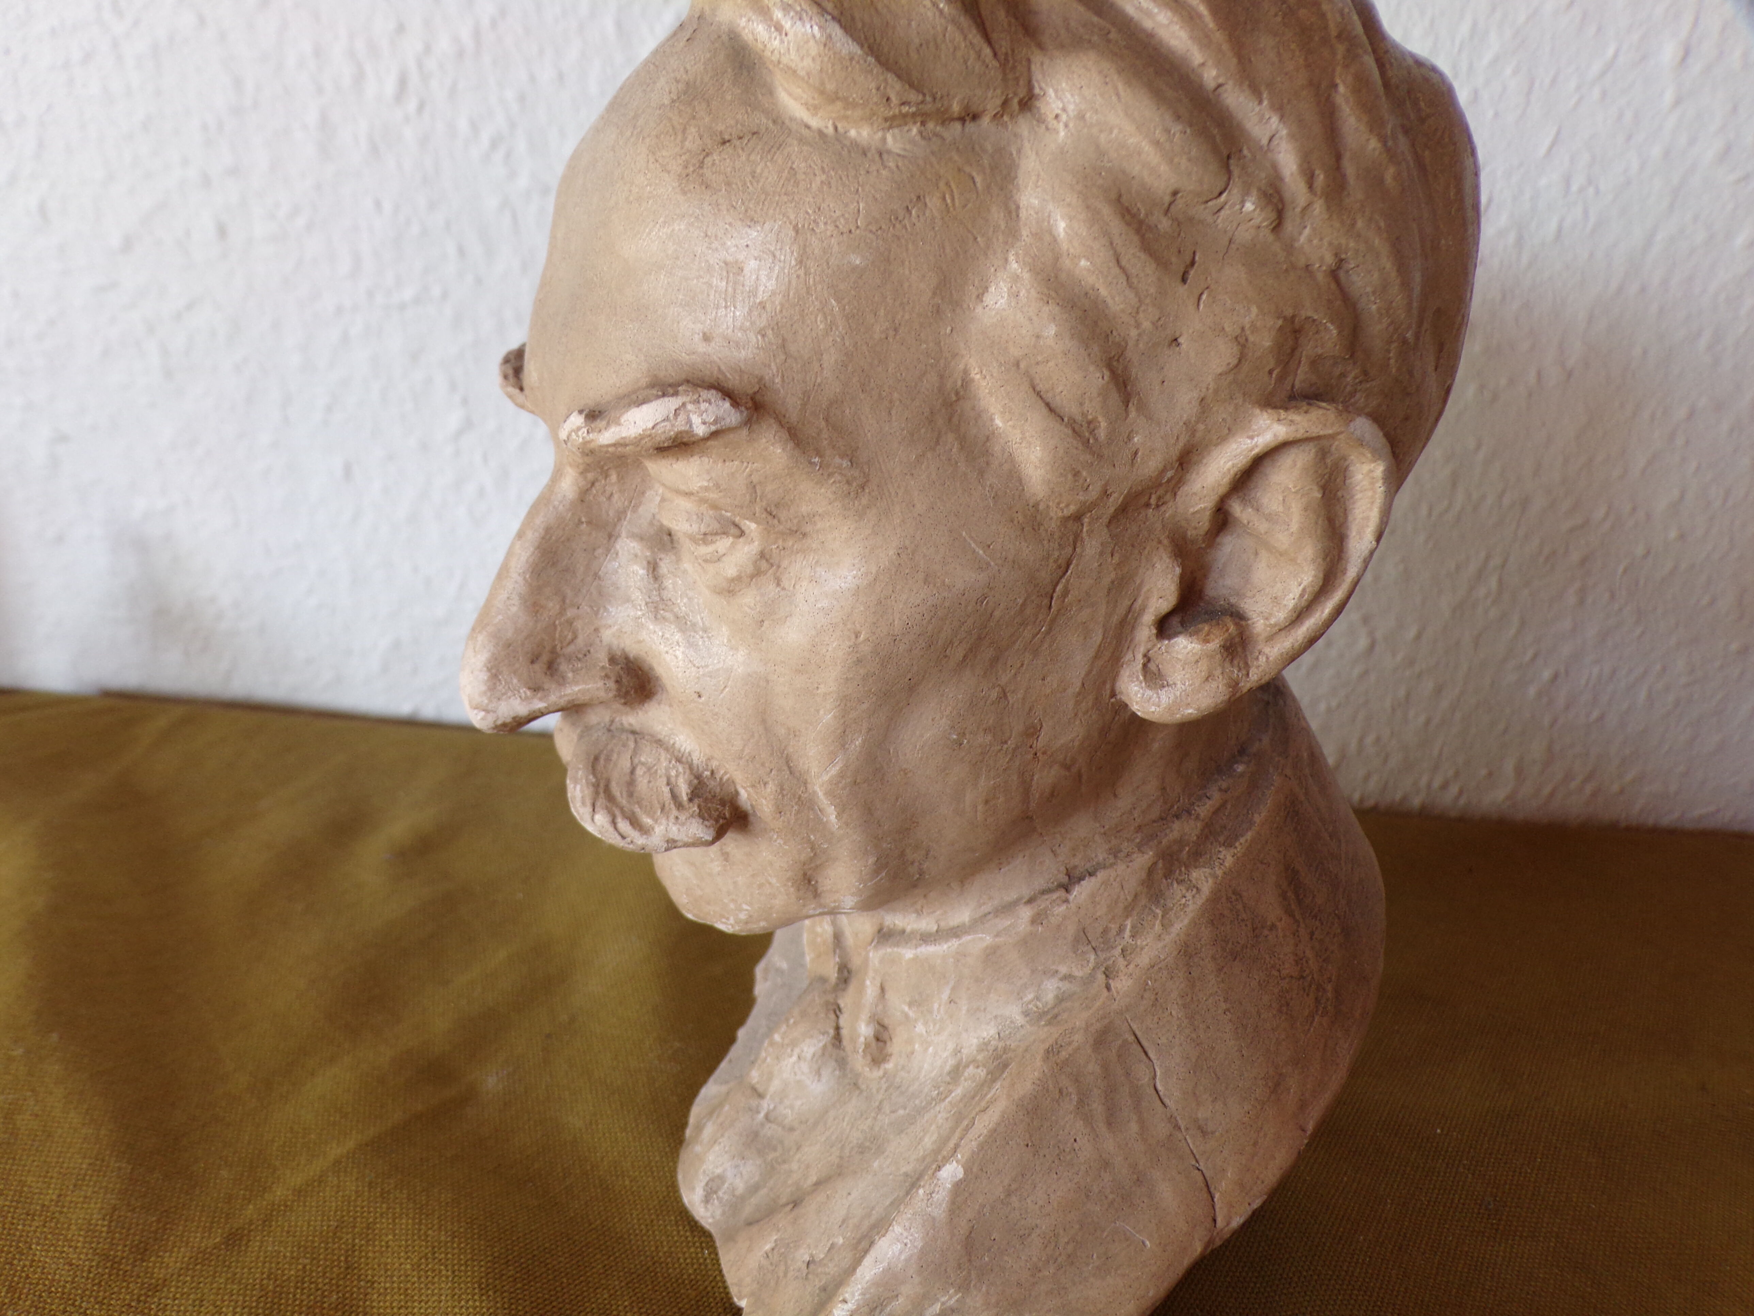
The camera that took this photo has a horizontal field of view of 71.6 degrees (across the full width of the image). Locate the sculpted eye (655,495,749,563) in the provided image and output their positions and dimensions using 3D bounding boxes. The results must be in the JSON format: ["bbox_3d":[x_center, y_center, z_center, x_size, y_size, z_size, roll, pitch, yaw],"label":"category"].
[{"bbox_3d":[-0.031,-0.023,0.213,0.007,0.010,0.021,-12,26,-35],"label":"sculpted eye"}]

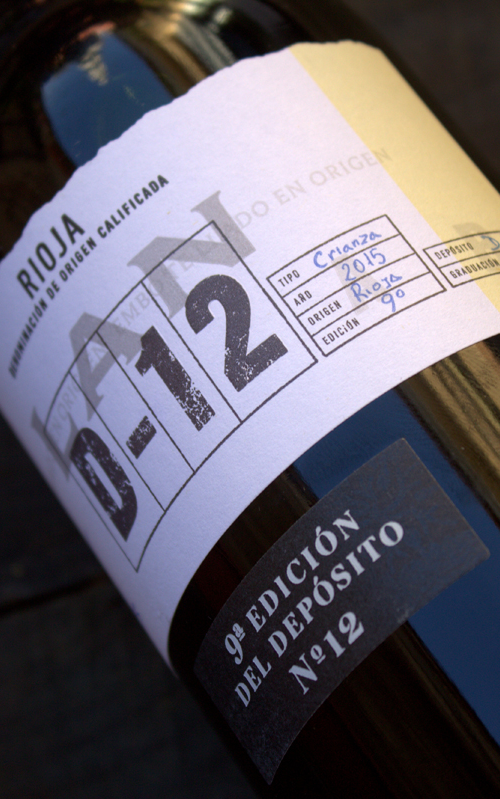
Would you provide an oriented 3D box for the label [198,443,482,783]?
[{"bbox_3d":[0.008,0.026,0.278,0.043,0.007,0.018,-49,62,26],"label":"label"}]

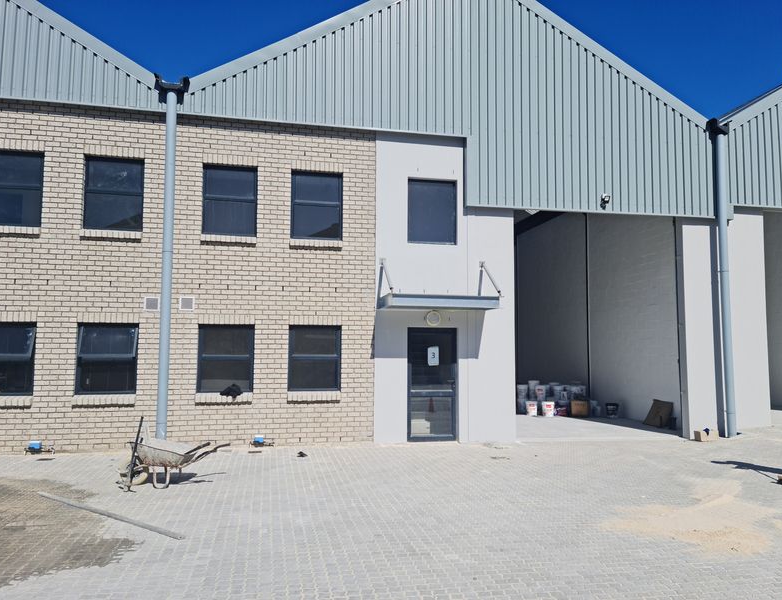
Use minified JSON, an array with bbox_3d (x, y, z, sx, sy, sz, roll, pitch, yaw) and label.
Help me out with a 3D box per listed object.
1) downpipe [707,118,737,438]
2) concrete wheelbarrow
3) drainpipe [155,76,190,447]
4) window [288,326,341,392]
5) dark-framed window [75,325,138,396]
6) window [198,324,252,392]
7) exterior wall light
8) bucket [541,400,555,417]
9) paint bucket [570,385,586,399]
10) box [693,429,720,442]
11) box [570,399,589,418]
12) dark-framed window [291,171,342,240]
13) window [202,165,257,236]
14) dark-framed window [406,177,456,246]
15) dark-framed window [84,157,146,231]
[{"bbox_3d":[6.702,-0.485,12.542,0.480,6.300,0.280,1,-5,-12],"label":"downpipe"},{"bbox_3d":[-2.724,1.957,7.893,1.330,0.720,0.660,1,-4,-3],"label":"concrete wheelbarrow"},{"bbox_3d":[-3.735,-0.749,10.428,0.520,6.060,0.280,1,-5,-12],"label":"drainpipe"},{"bbox_3d":[-1.350,1.040,11.143,0.940,1.180,0.100,1,-5,-12],"label":"window"},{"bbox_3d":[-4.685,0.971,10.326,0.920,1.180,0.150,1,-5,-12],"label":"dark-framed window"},{"bbox_3d":[-2.839,1.014,10.770,0.920,1.180,0.090,1,-5,-12],"label":"window"},{"bbox_3d":[0.795,0.347,11.449,0.260,0.260,0.100,1,-5,-12],"label":"exterior wall light"},{"bbox_3d":[4.024,2.797,15.941,0.310,0.380,0.310,-1,-5,14],"label":"bucket"},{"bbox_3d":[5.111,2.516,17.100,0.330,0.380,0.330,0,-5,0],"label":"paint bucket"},{"bbox_3d":[6.267,2.703,12.404,0.410,0.200,0.200,1,-5,-12],"label":"box"},{"bbox_3d":[4.879,2.793,16.066,0.430,0.400,0.360,0,-5,8],"label":"box"},{"bbox_3d":[-1.342,-1.720,11.372,0.940,1.230,0.100,1,-5,-12],"label":"dark-framed window"},{"bbox_3d":[-2.845,-1.765,11.045,0.940,1.230,0.100,1,-5,-12],"label":"window"},{"bbox_3d":[0.801,-1.670,11.839,0.940,1.230,0.100,1,-5,-12],"label":"dark-framed window"},{"bbox_3d":[-4.720,-1.815,10.637,0.940,1.230,0.100,1,-5,-12],"label":"dark-framed window"}]

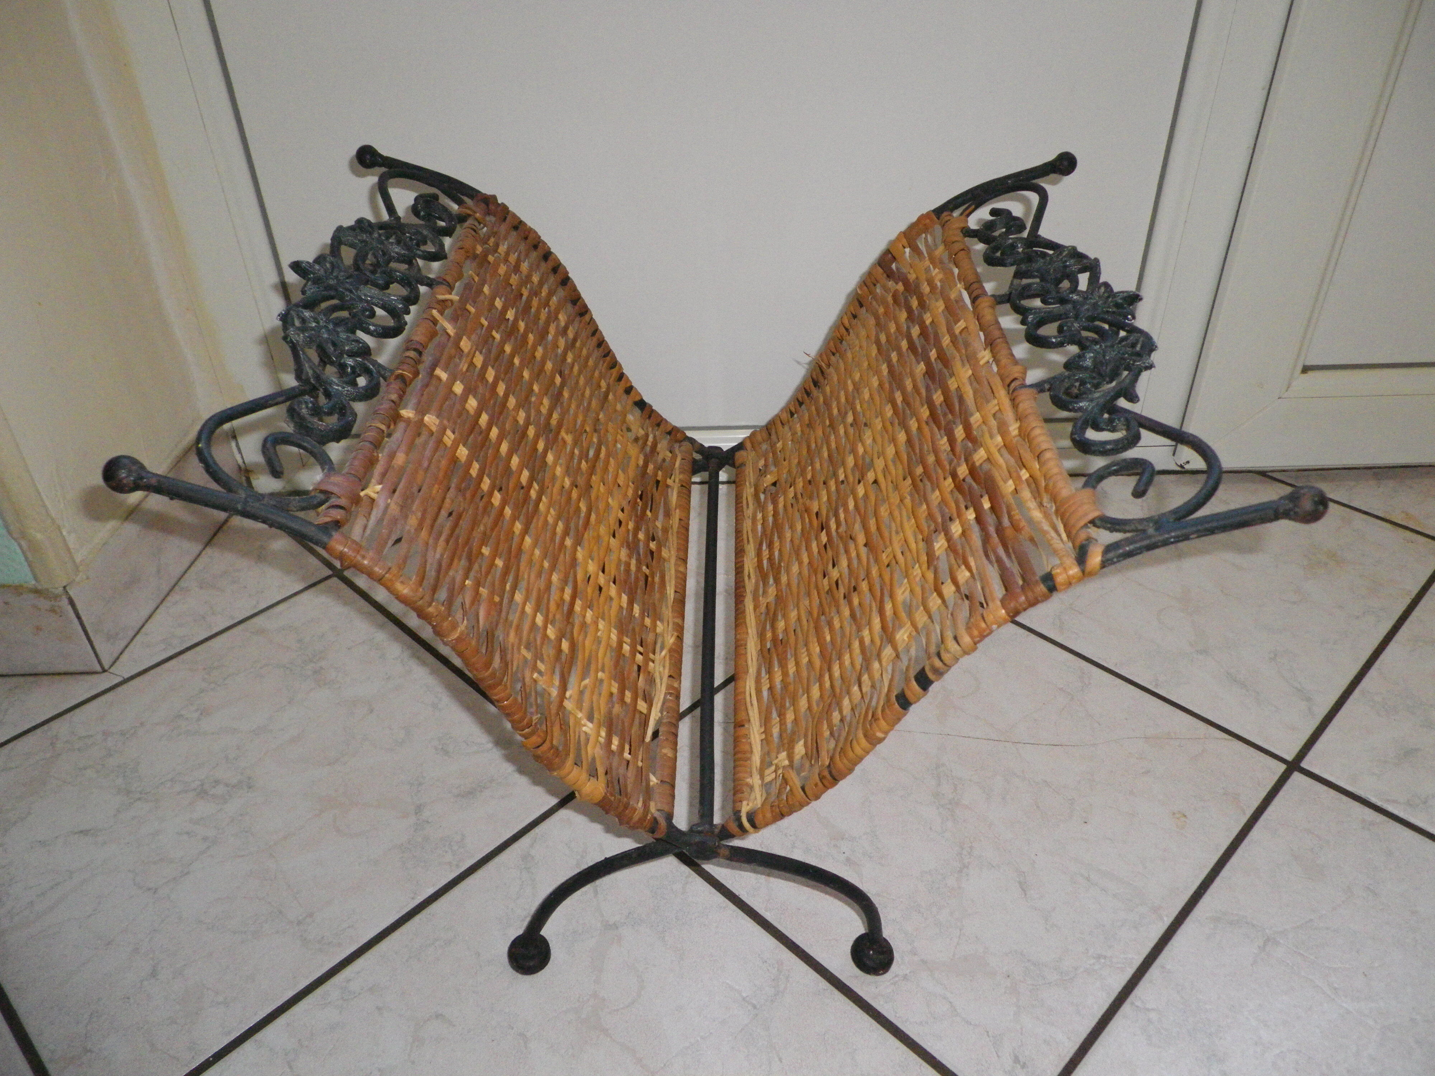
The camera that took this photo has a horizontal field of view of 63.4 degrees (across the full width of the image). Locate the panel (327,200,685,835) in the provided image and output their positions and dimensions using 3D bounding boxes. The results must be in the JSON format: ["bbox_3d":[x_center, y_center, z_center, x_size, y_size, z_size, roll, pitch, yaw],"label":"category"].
[{"bbox_3d":[-0.093,-0.040,0.689,0.036,0.243,0.384,-27,31,20],"label":"panel"}]

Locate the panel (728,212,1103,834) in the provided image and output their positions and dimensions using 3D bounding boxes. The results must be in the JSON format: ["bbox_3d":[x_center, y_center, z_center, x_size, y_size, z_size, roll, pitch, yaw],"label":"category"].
[{"bbox_3d":[0.083,-0.032,0.692,0.036,0.238,0.384,31,31,-20],"label":"panel"}]

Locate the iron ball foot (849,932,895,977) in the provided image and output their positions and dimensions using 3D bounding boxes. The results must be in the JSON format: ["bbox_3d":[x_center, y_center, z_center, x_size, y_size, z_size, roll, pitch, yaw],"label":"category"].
[{"bbox_3d":[0.088,0.236,0.658,0.025,0.025,0.025,-1,36,1],"label":"iron ball foot"}]

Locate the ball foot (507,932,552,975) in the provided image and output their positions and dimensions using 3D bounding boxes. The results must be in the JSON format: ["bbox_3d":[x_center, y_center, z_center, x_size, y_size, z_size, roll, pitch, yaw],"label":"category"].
[{"bbox_3d":[-0.107,0.237,0.663,0.025,0.025,0.025,-1,36,1],"label":"ball foot"}]

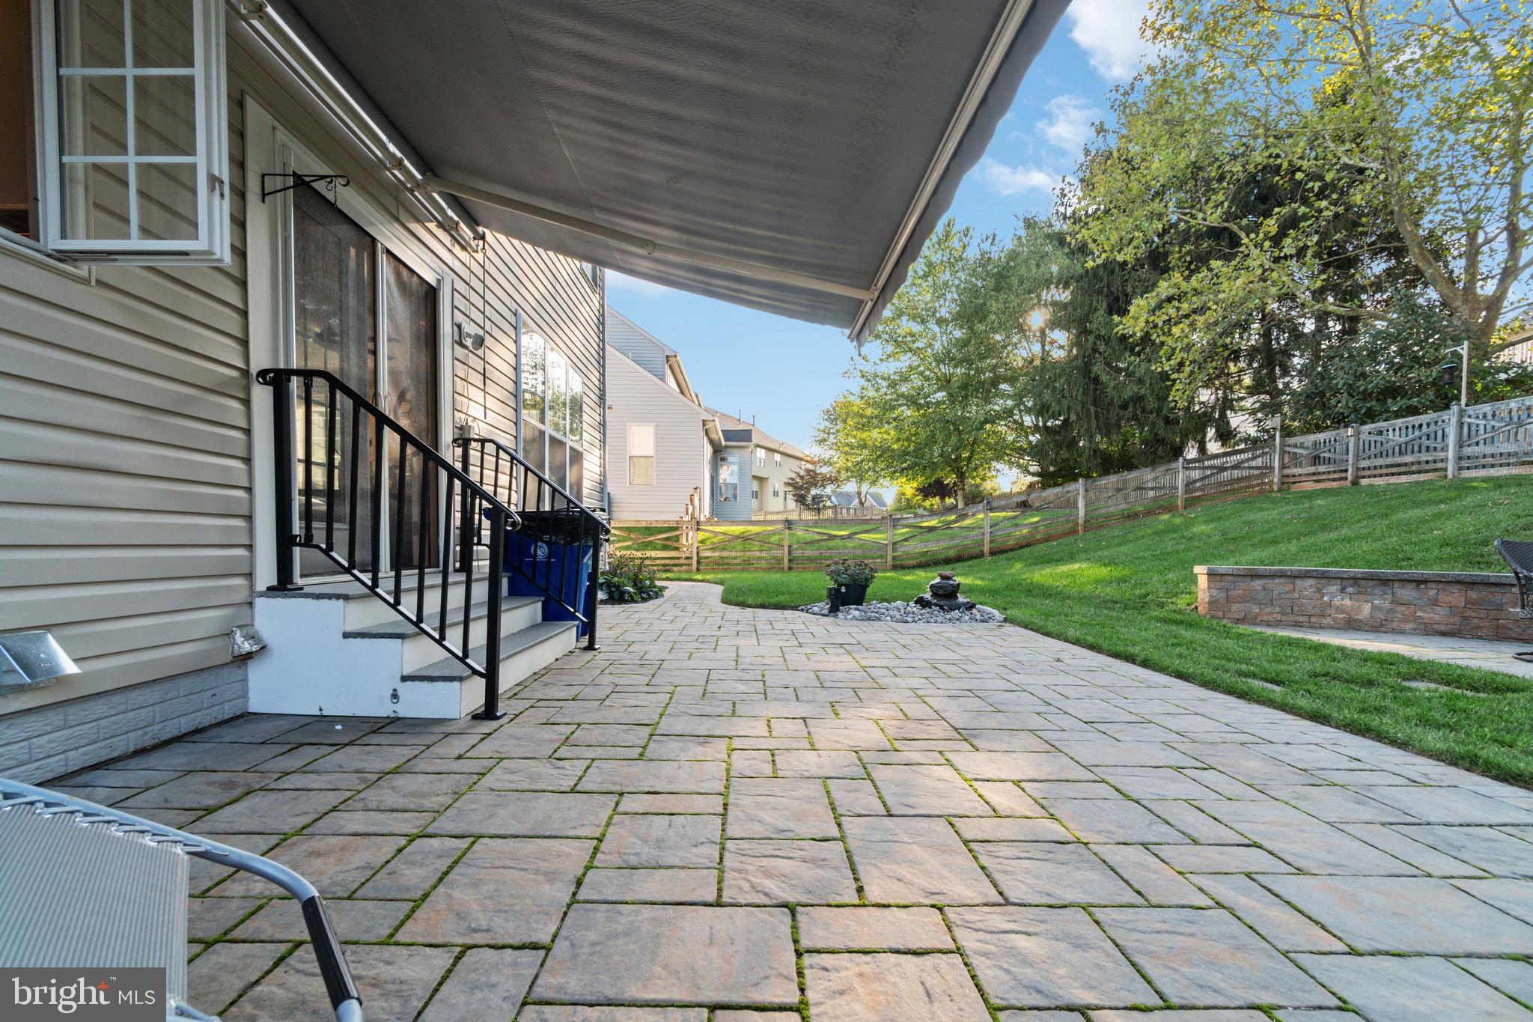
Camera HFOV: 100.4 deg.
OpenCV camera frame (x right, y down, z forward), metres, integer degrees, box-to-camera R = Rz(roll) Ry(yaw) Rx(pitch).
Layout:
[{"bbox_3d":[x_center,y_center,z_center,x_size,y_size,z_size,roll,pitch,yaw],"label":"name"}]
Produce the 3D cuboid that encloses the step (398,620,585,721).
[{"bbox_3d":[-1.466,0.848,3.706,0.285,0.186,1.932,0,-3,-2],"label":"step"}]

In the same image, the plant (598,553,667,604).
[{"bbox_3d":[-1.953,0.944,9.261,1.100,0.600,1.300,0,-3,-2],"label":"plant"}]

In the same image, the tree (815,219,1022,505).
[{"bbox_3d":[6.266,-5.925,26.000,8.000,11.600,7.600,0,-3,-2],"label":"tree"}]

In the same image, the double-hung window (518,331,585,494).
[{"bbox_3d":[-2.377,-0.827,7.312,0.100,1.930,2.390,0,-3,-2],"label":"double-hung window"}]

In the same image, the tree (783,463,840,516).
[{"bbox_3d":[2.672,-1.247,38.000,3.400,3.200,3.200,0,-3,-2],"label":"tree"}]

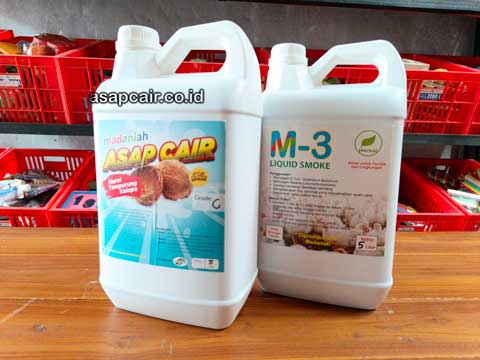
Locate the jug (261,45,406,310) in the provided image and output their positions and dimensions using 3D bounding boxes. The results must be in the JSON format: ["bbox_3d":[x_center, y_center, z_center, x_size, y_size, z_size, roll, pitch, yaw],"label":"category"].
[{"bbox_3d":[0.116,-0.012,0.433,0.182,0.334,0.127,4,8,19],"label":"jug"}]

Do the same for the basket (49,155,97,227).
[{"bbox_3d":[-0.396,0.085,1.104,0.295,0.207,0.374,1,29,-4],"label":"basket"}]

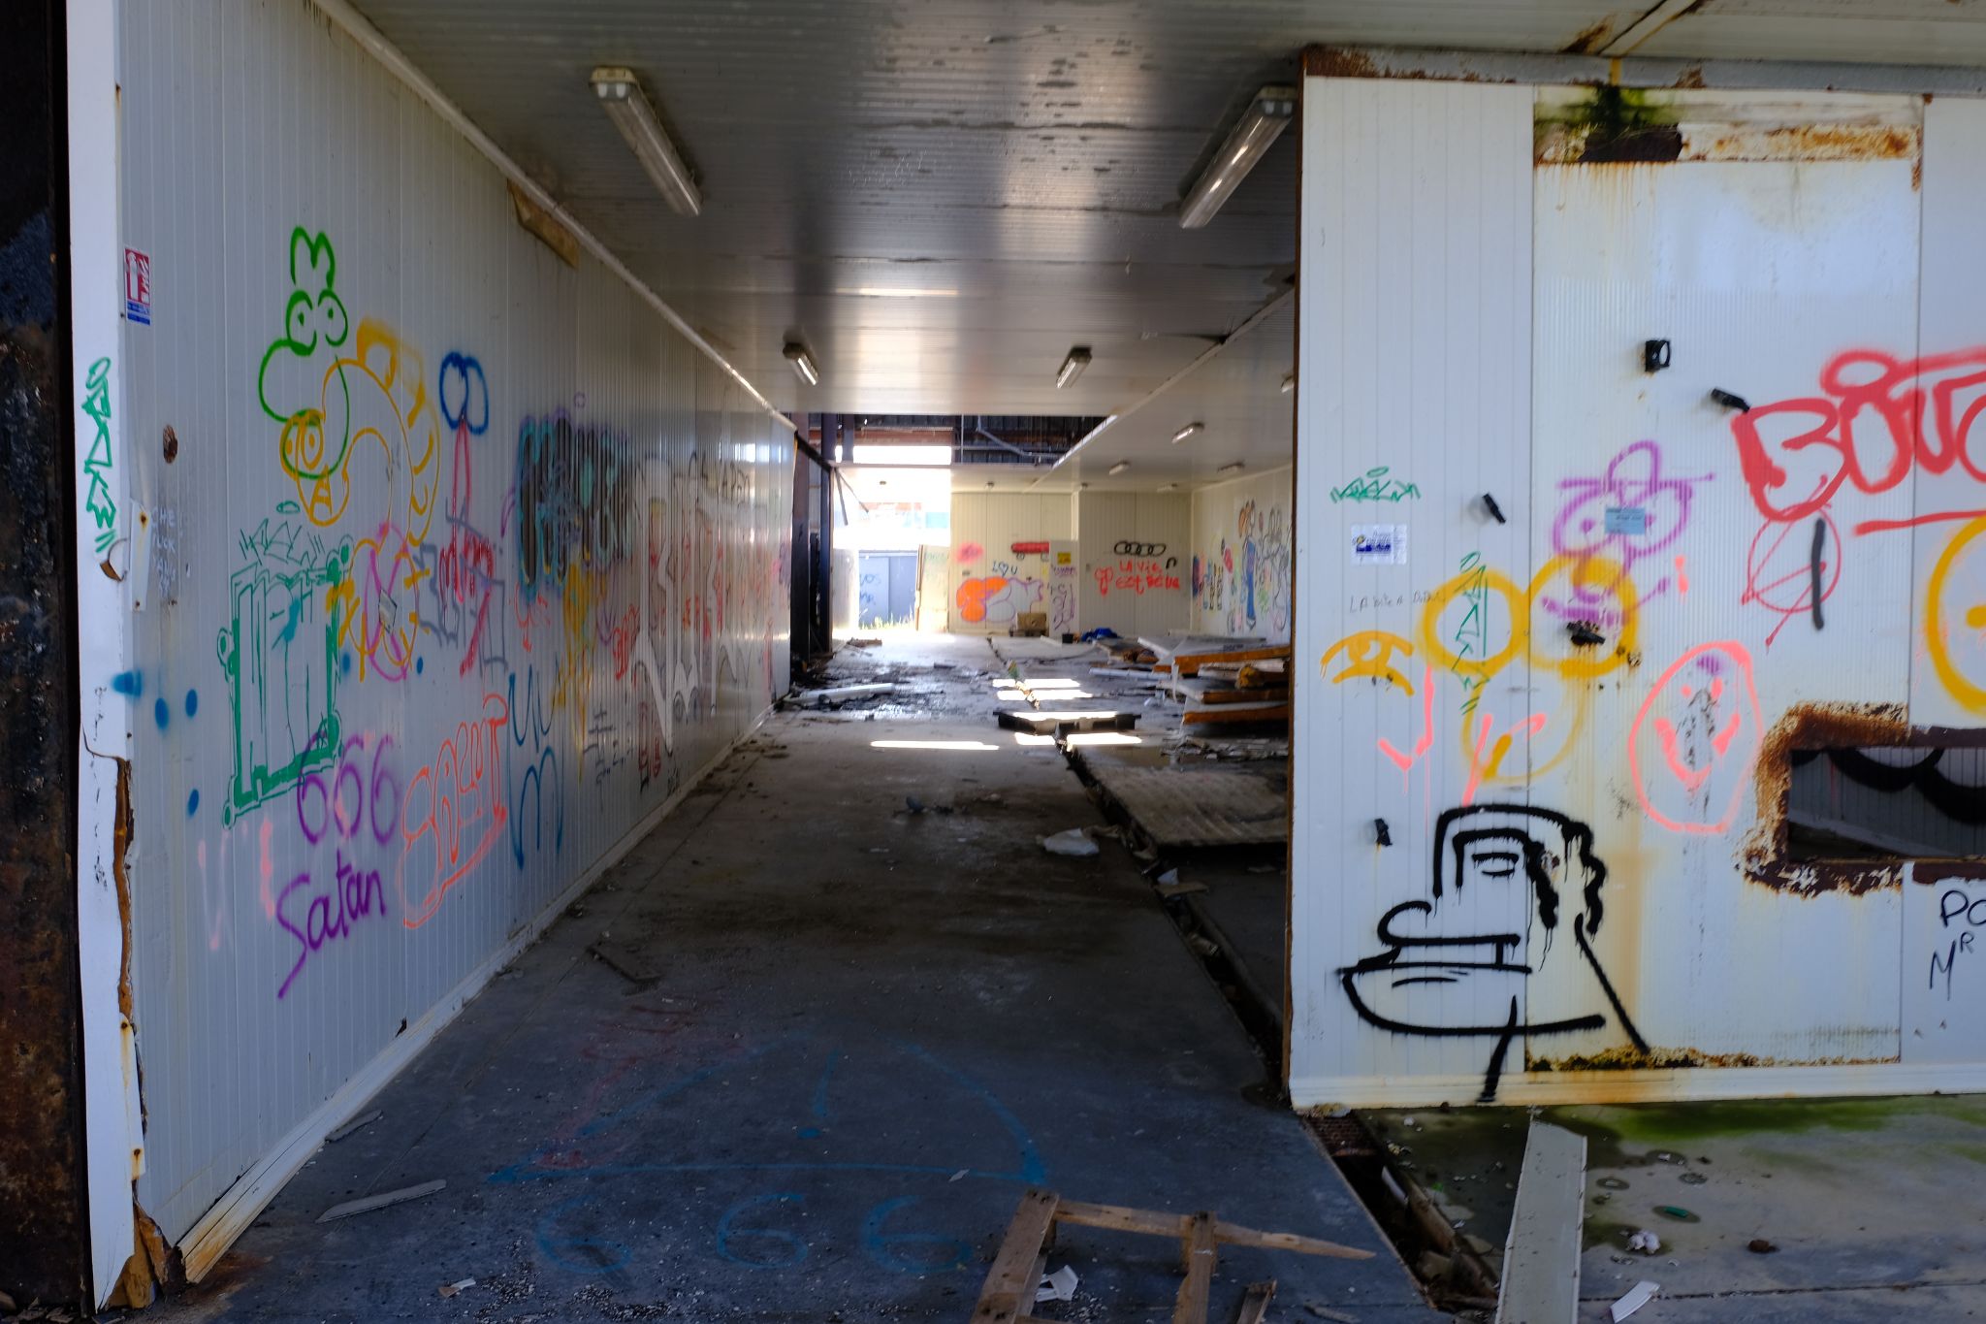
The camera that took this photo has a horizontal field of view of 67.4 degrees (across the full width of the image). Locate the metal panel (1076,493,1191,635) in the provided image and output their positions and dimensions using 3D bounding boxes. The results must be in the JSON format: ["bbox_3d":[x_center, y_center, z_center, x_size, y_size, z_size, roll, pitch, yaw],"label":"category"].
[{"bbox_3d":[2.847,-1.951,30.250,2.280,2.950,0.100,0,4,-2],"label":"metal panel"}]

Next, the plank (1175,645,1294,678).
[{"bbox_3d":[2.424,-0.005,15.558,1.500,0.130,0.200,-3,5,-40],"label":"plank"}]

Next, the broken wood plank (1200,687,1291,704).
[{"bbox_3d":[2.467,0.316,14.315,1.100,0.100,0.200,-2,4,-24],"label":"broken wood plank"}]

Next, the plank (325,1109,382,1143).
[{"bbox_3d":[-1.779,1.293,4.150,0.037,0.015,0.210,2,4,20],"label":"plank"}]

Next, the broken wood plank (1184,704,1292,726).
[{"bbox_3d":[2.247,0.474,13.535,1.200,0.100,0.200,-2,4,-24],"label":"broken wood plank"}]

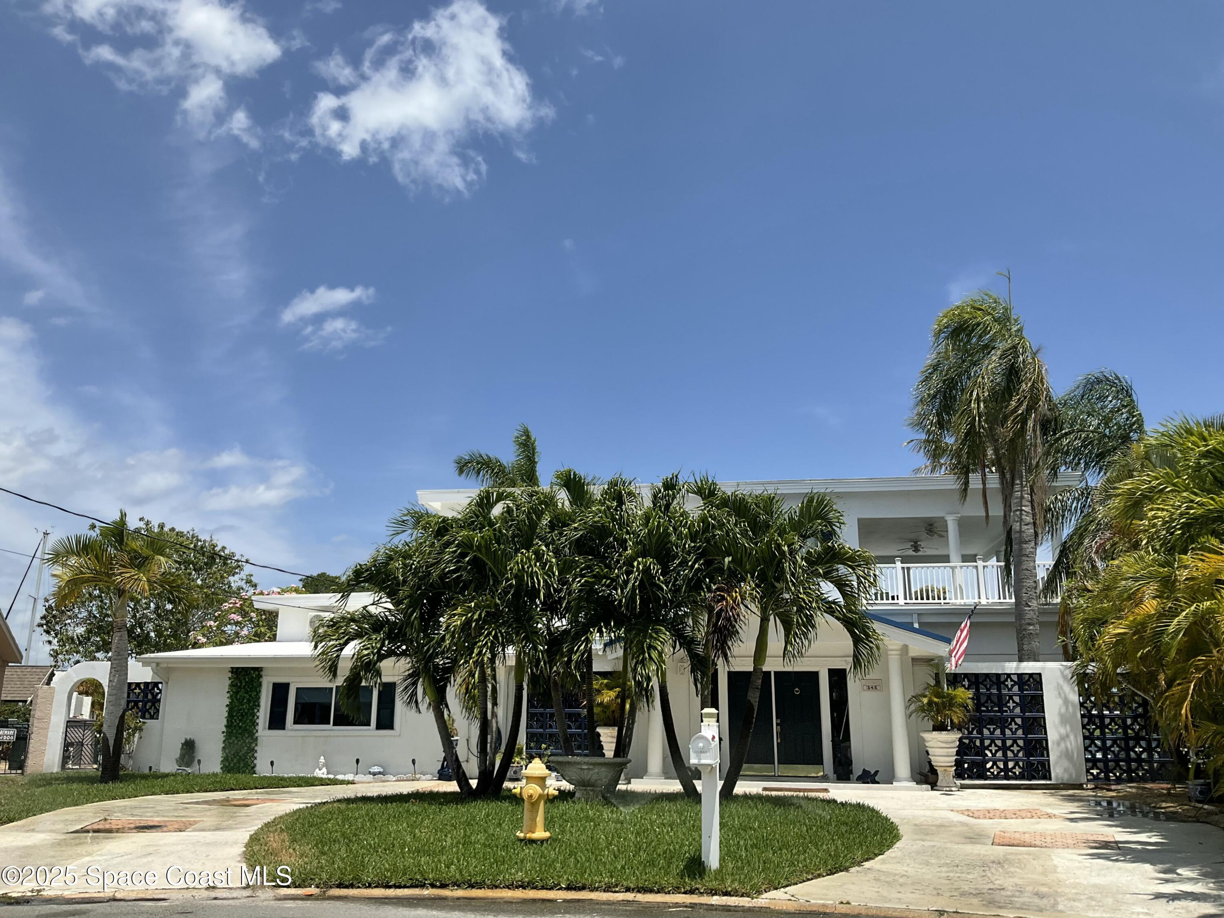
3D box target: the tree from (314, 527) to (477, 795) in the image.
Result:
[{"bbox_3d":[-3.465,3.130,16.250,2.598,4.183,2.468,0,-14,0],"label":"tree"}]

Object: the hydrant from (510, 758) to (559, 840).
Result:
[{"bbox_3d":[-0.792,3.499,10.581,0.470,0.810,0.380,-2,-15,10],"label":"hydrant"}]

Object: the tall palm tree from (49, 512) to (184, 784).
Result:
[{"bbox_3d":[-10.337,3.791,21.125,2.800,5.493,2.800,0,-14,0],"label":"tall palm tree"}]

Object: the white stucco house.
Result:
[{"bbox_3d":[0.138,4.484,25.805,21.000,6.600,11.300,-2,-14,8],"label":"white stucco house"}]

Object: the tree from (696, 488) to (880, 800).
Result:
[{"bbox_3d":[2.802,2.829,16.230,2.966,4.884,2.669,0,-14,0],"label":"tree"}]

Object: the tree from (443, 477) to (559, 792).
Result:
[{"bbox_3d":[-1.776,2.808,16.440,2.207,4.860,2.207,0,-14,0],"label":"tree"}]

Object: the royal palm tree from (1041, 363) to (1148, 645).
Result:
[{"bbox_3d":[11.080,2.399,23.087,2.886,9.316,2.886,0,-14,0],"label":"royal palm tree"}]

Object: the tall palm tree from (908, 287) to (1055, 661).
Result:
[{"bbox_3d":[8.196,1.328,22.198,3.435,10.924,3.435,0,-14,0],"label":"tall palm tree"}]

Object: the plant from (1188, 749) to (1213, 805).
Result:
[{"bbox_3d":[9.447,5.091,16.428,0.419,0.850,0.419,0,-14,0],"label":"plant"}]

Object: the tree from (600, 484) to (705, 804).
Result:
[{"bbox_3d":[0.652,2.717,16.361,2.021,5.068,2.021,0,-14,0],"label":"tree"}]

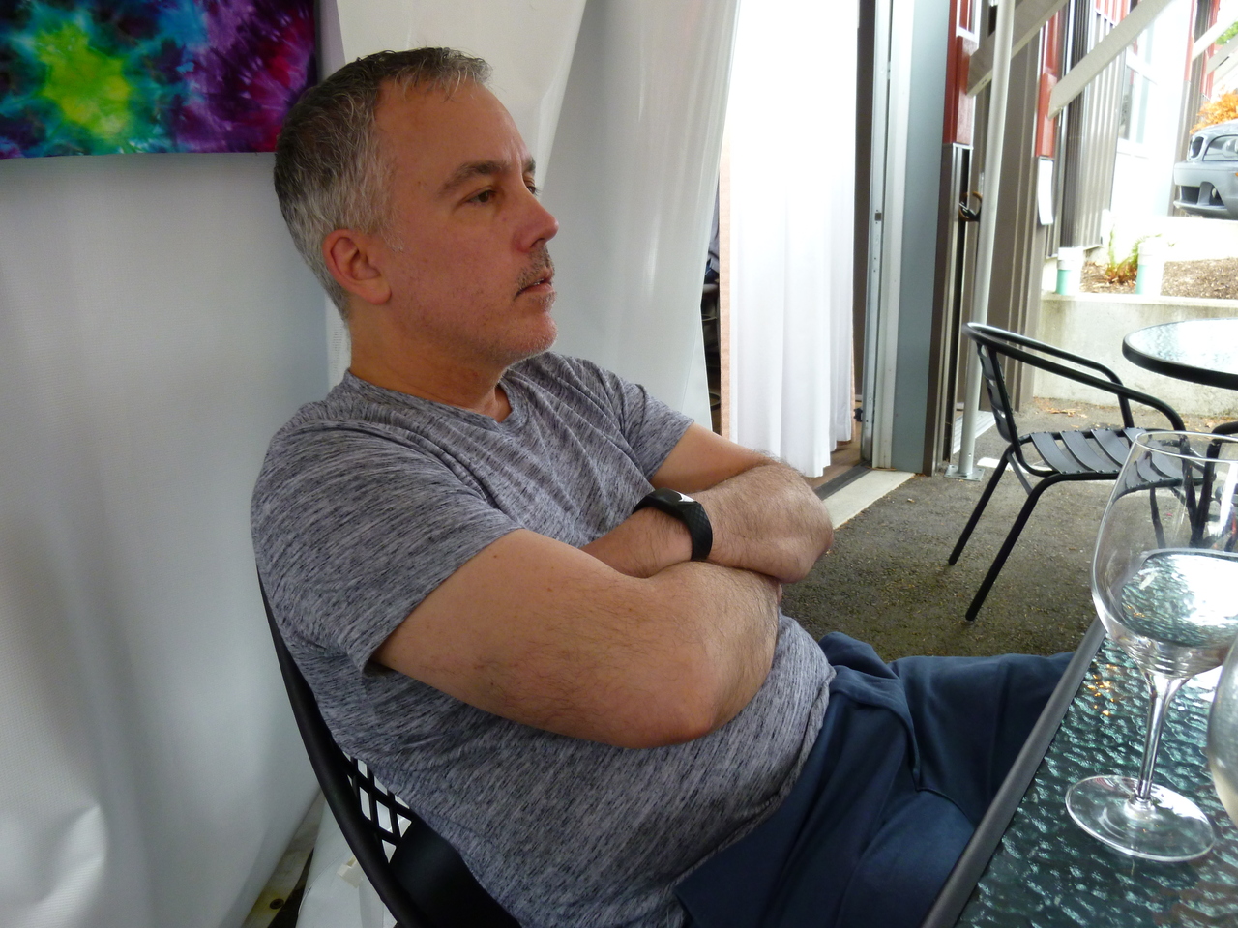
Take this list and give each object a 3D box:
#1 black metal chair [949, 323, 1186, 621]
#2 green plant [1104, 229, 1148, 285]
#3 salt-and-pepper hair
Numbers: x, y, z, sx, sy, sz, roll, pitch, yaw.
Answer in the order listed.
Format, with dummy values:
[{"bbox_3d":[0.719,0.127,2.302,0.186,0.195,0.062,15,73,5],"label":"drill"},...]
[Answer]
[{"bbox_3d":[1.214,0.015,2.416,0.600,0.745,0.540,3,15,14],"label":"black metal chair"},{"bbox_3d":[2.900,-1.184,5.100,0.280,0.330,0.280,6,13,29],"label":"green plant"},{"bbox_3d":[-0.175,-0.220,0.720,0.200,0.205,0.170,0,15,26],"label":"salt-and-pepper hair"}]

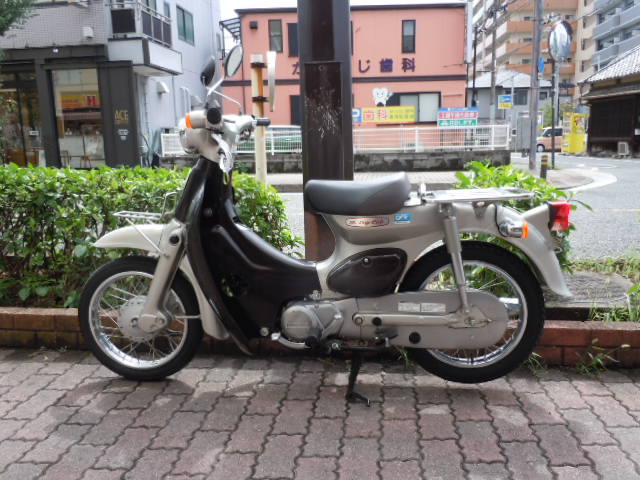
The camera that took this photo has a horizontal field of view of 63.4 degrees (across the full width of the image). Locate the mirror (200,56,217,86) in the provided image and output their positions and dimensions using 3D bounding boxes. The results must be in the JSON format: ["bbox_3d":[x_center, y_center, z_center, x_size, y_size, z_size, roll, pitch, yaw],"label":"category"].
[{"bbox_3d":[-0.426,-0.643,1.976,0.037,0.115,0.115,20,2,-21],"label":"mirror"}]

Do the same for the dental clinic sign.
[{"bbox_3d":[4.075,-3.617,15.200,1.140,0.560,0.060,0,10,8],"label":"dental clinic sign"}]

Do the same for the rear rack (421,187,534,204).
[{"bbox_3d":[0.486,-0.141,1.670,0.340,0.040,0.230,0,12,9],"label":"rear rack"}]

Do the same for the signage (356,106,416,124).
[{"bbox_3d":[1.864,-3.664,15.200,1.900,0.490,0.060,0,10,8],"label":"signage"}]

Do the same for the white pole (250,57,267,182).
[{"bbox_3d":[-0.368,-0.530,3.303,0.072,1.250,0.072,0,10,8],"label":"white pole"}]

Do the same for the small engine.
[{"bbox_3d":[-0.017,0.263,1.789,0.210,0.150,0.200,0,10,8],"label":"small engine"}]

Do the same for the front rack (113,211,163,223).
[{"bbox_3d":[-0.643,-0.091,1.849,0.165,0.030,0.165,-1,10,3],"label":"front rack"}]

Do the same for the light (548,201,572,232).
[{"bbox_3d":[0.749,-0.079,1.644,0.066,0.086,0.100,0,12,9],"label":"light"}]

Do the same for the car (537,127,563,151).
[{"bbox_3d":[14.711,-6.150,32.000,3.400,1.600,1.480,1,10,14],"label":"car"}]

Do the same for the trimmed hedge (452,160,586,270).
[{"bbox_3d":[0.943,-0.086,2.550,0.660,0.600,0.520,0,10,8],"label":"trimmed hedge"}]

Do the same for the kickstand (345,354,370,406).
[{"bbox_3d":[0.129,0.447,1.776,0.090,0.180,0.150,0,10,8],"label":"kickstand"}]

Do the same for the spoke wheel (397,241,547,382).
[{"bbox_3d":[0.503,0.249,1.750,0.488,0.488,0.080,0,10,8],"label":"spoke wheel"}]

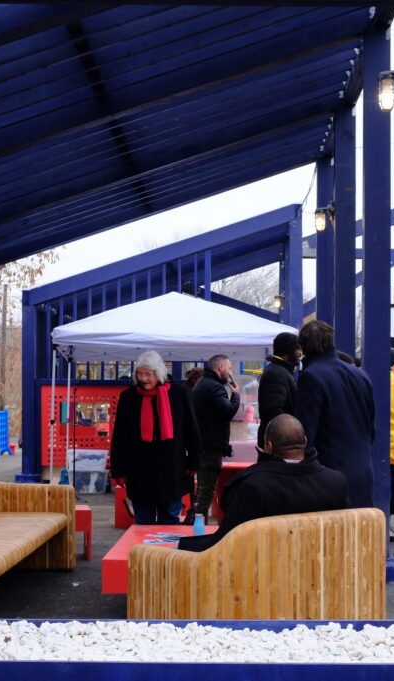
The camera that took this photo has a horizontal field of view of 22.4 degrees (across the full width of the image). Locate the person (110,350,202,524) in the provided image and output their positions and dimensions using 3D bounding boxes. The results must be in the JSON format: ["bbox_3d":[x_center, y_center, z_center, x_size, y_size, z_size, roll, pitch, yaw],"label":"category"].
[{"bbox_3d":[-0.293,0.880,7.200,0.650,1.635,0.420,0,-3,6],"label":"person"}]

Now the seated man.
[{"bbox_3d":[0.290,0.932,4.600,0.700,1.190,0.880,2,-4,-22],"label":"seated man"}]

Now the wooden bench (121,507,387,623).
[{"bbox_3d":[0.295,1.186,4.970,1.200,0.800,0.760,0,-3,1],"label":"wooden bench"}]

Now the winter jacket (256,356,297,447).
[{"bbox_3d":[0.630,0.520,7.600,0.380,0.775,0.540,2,-4,-30],"label":"winter jacket"}]

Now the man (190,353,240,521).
[{"bbox_3d":[0.157,0.959,9.450,0.420,1.710,0.470,2,-4,-34],"label":"man"}]

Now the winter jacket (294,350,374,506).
[{"bbox_3d":[0.890,0.592,6.300,0.550,1.080,0.360,2,-4,-22],"label":"winter jacket"}]

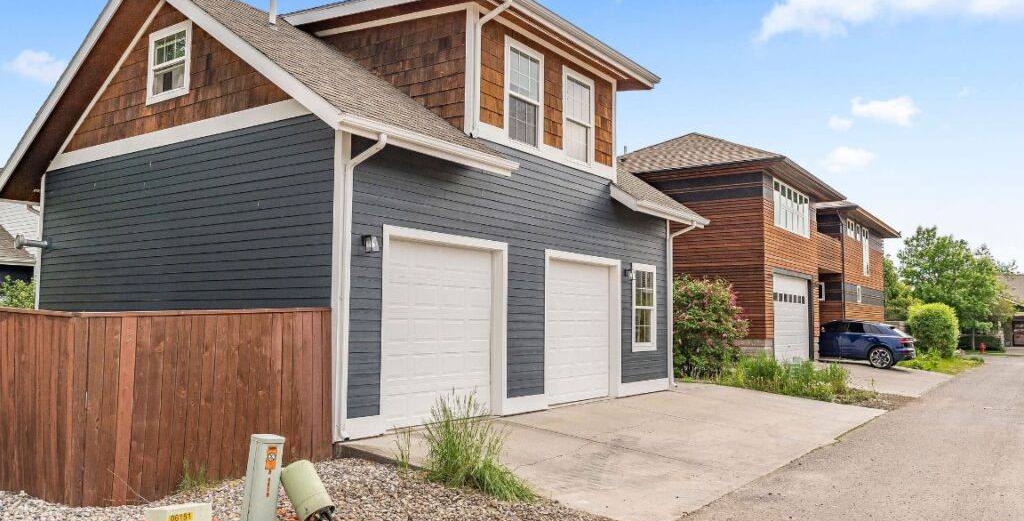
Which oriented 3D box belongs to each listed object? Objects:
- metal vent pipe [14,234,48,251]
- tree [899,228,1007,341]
[{"bbox_3d":[-8.044,-0.287,12.887,0.230,0.230,0.440,-3,-5,35],"label":"metal vent pipe"},{"bbox_3d":[30.257,1.863,53.000,7.000,8.700,7.300,-3,-6,35],"label":"tree"}]

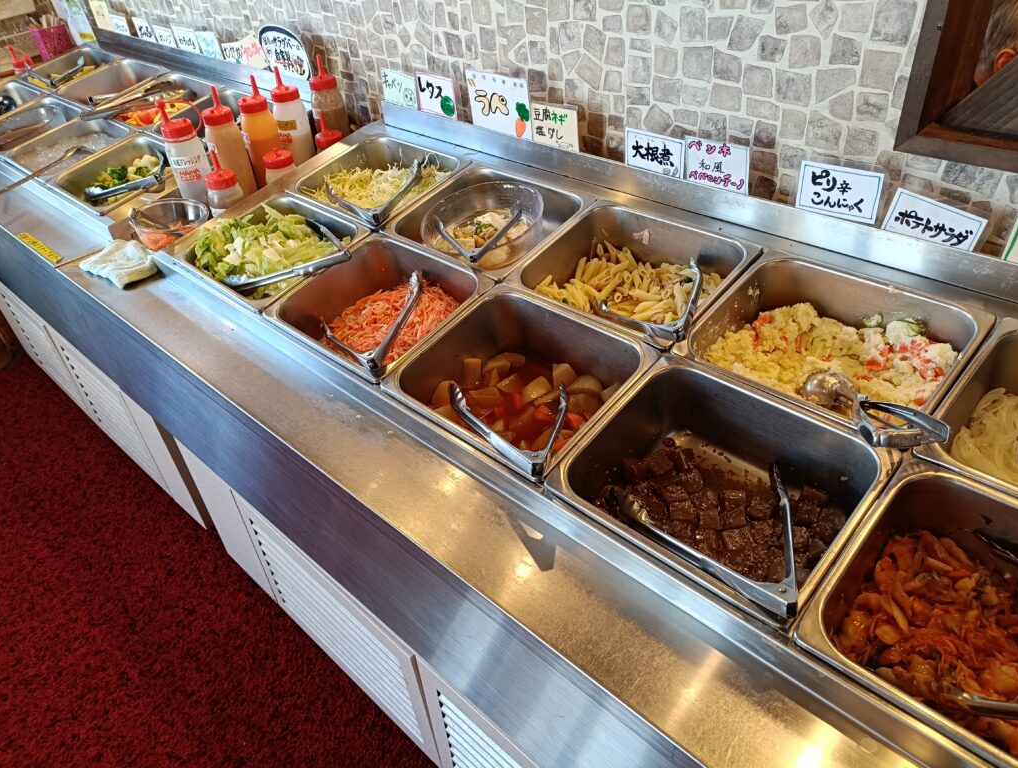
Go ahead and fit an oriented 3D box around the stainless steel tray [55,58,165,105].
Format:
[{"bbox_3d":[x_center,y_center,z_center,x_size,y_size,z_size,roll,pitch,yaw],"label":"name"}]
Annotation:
[{"bbox_3d":[-1.243,-0.910,2.349,0.325,0.100,0.265,28,59,35],"label":"stainless steel tray"}]

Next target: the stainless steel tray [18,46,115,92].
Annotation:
[{"bbox_3d":[-1.493,-1.039,2.548,0.327,0.100,0.266,28,58,35],"label":"stainless steel tray"}]

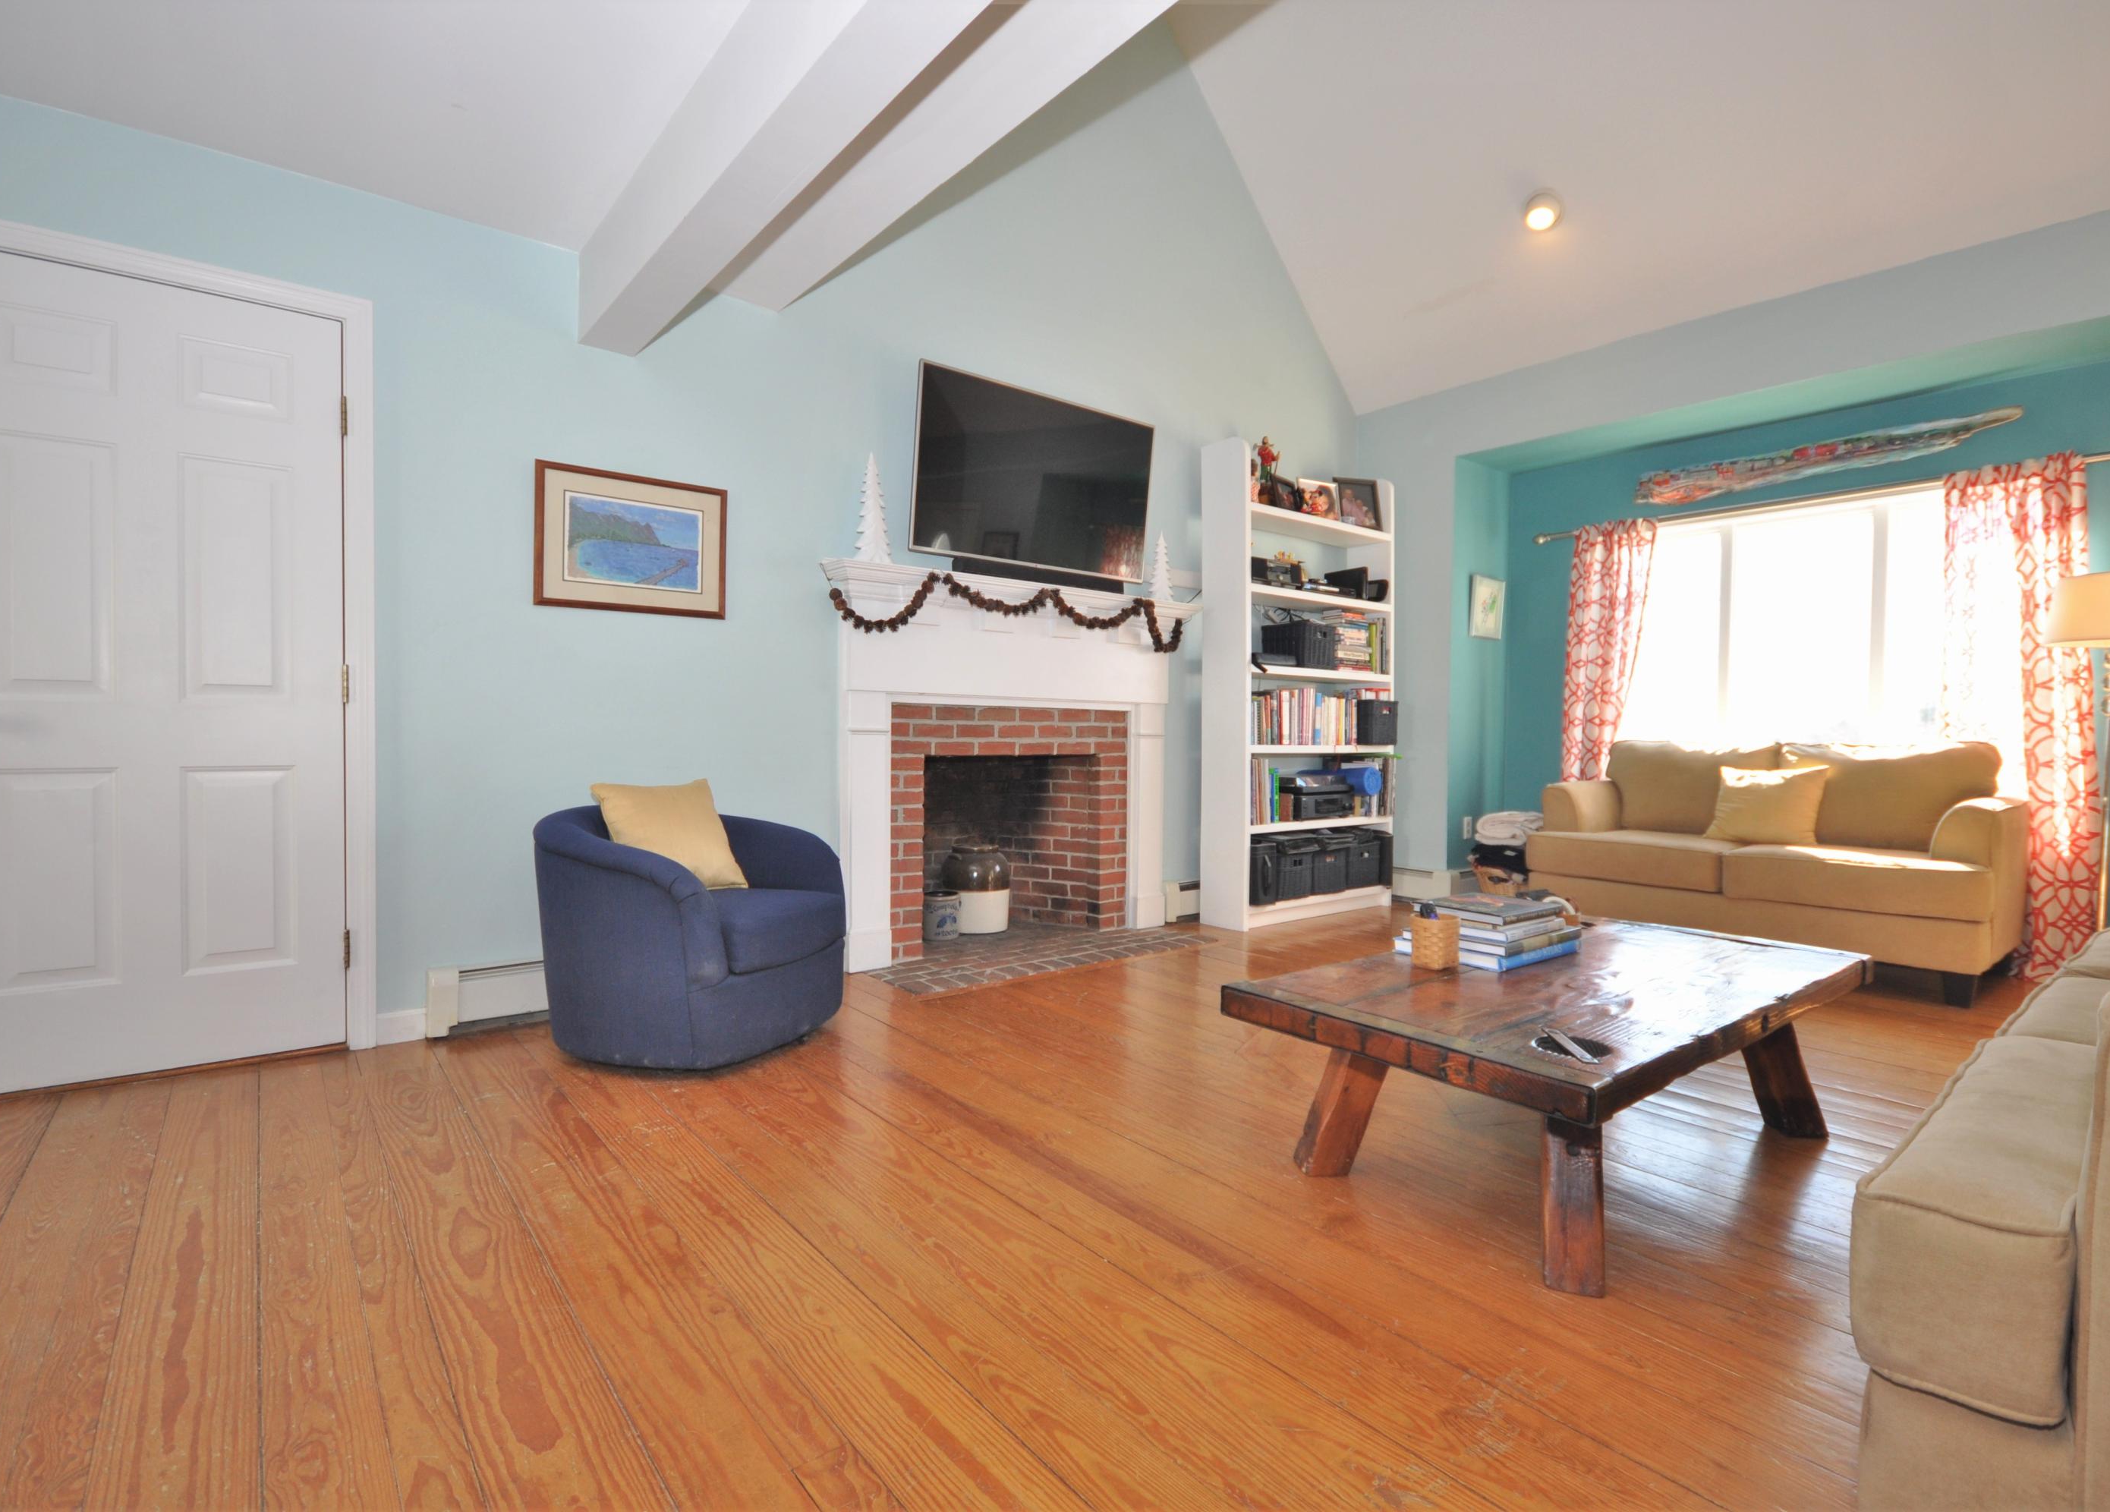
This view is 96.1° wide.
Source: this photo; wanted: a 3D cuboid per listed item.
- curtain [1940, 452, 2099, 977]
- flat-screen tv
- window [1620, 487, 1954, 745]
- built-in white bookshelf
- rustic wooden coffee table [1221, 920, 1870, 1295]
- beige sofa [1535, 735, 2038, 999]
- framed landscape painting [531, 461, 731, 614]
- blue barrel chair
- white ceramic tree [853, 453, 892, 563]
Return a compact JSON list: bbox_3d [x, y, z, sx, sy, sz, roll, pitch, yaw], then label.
[{"bbox_3d":[3.738,-0.144,3.681,0.110,2.000,0.450,-1,2,-38],"label":"curtain"},{"bbox_3d":[-0.048,-1.127,3.915,1.200,0.695,0.060,-1,7,-38],"label":"flat-screen tv"},{"bbox_3d":[3.353,-0.494,4.306,0.100,1.260,1.580,-1,2,-38],"label":"window"},{"bbox_3d":[1.269,-0.321,4.810,1.120,2.250,0.300,-1,2,-36],"label":"built-in white bookshelf"},{"bbox_3d":[1.133,0.674,2.100,1.430,0.400,0.690,-1,2,-38],"label":"rustic wooden coffee table"},{"bbox_3d":[2.903,0.392,3.939,0.830,0.900,1.520,-1,2,-38],"label":"beige sofa"},{"bbox_3d":[-1.395,-0.698,3.123,0.605,0.455,0.030,-1,2,-36],"label":"framed landscape painting"},{"bbox_3d":[-1.104,0.497,2.933,0.790,0.670,0.780,1,2,33],"label":"blue barrel chair"},{"bbox_3d":[-0.675,-0.919,3.509,0.140,0.420,0.140,1,1,0],"label":"white ceramic tree"}]

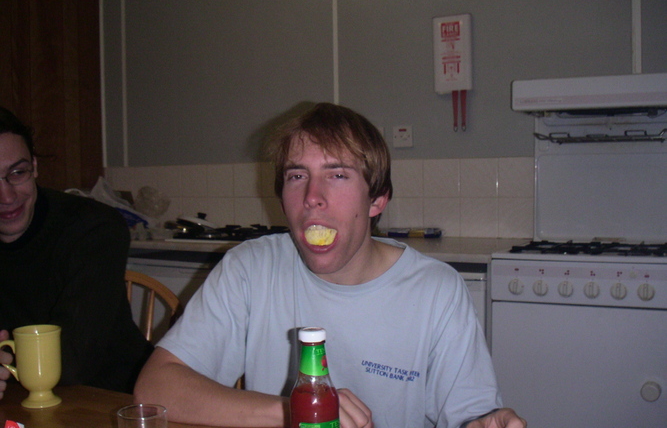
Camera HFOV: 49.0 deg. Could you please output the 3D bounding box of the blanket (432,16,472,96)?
[{"bbox_3d":[0.466,-0.622,2.852,0.144,0.292,0.042,1,3,28],"label":"blanket"}]

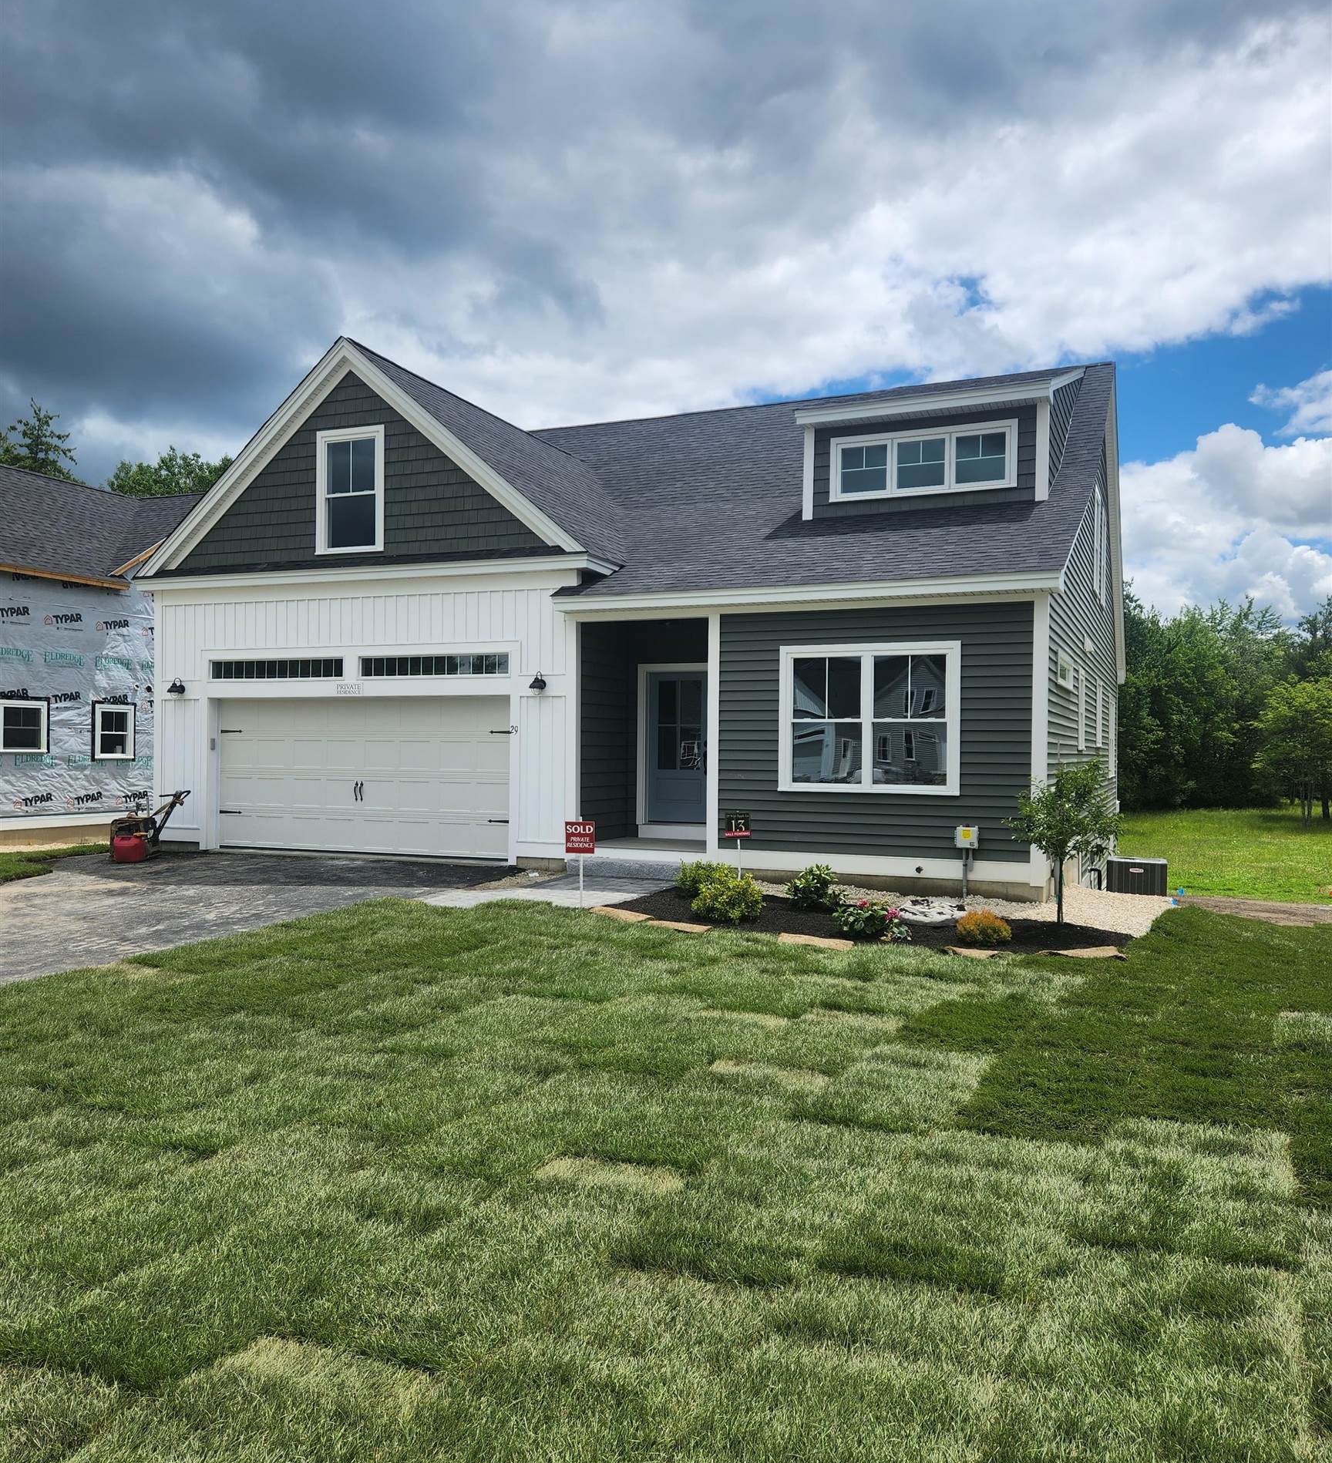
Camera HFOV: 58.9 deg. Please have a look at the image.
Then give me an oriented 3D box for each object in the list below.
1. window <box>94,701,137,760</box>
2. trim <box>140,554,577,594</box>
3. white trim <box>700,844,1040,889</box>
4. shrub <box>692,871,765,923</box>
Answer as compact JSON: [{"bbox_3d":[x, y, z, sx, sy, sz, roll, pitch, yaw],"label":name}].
[{"bbox_3d":[-10.189,0.013,21.800,0.100,1.022,0.862,0,-1,26],"label":"window"},{"bbox_3d":[-4.282,-2.102,15.862,7.365,0.190,0.200,0,-1,23],"label":"trim"},{"bbox_3d":[2.165,1.477,13.087,3.714,0.217,0.050,0,-1,23],"label":"white trim"},{"bbox_3d":[0.561,1.431,10.562,0.650,0.430,0.600,1,-1,0],"label":"shrub"}]

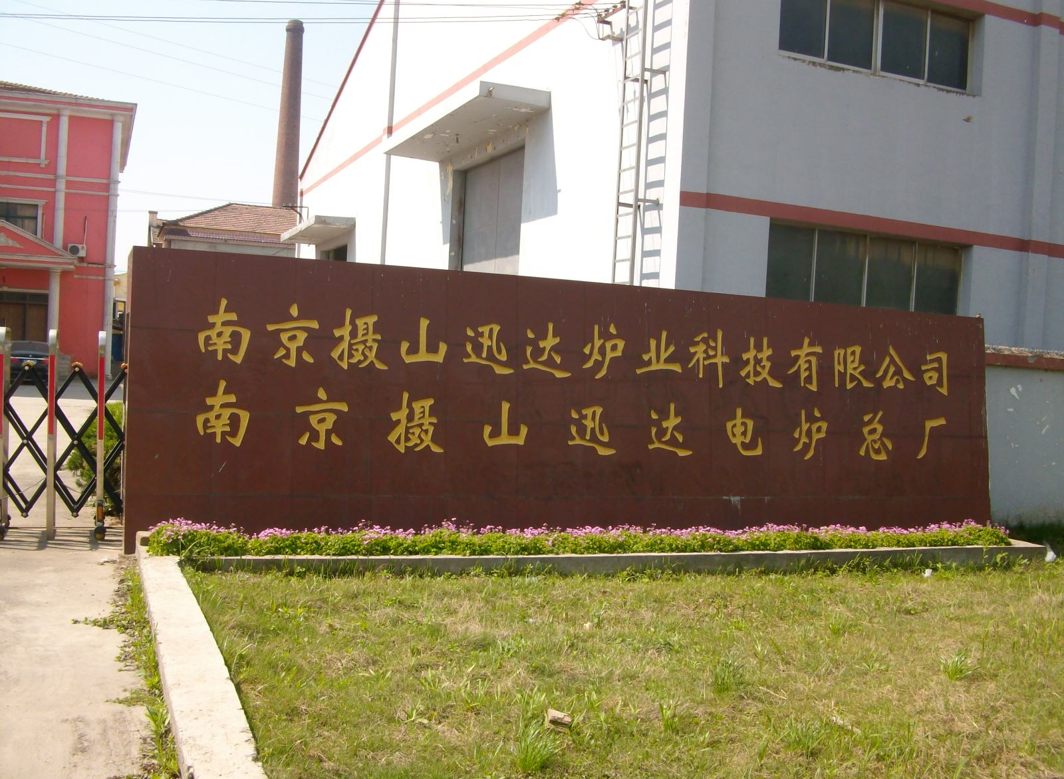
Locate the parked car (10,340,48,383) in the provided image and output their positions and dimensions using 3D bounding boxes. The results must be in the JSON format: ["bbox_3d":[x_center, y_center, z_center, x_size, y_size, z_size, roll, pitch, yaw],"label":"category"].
[{"bbox_3d":[-17.837,-0.953,37.200,1.780,1.460,4.750,2,2,-25],"label":"parked car"}]

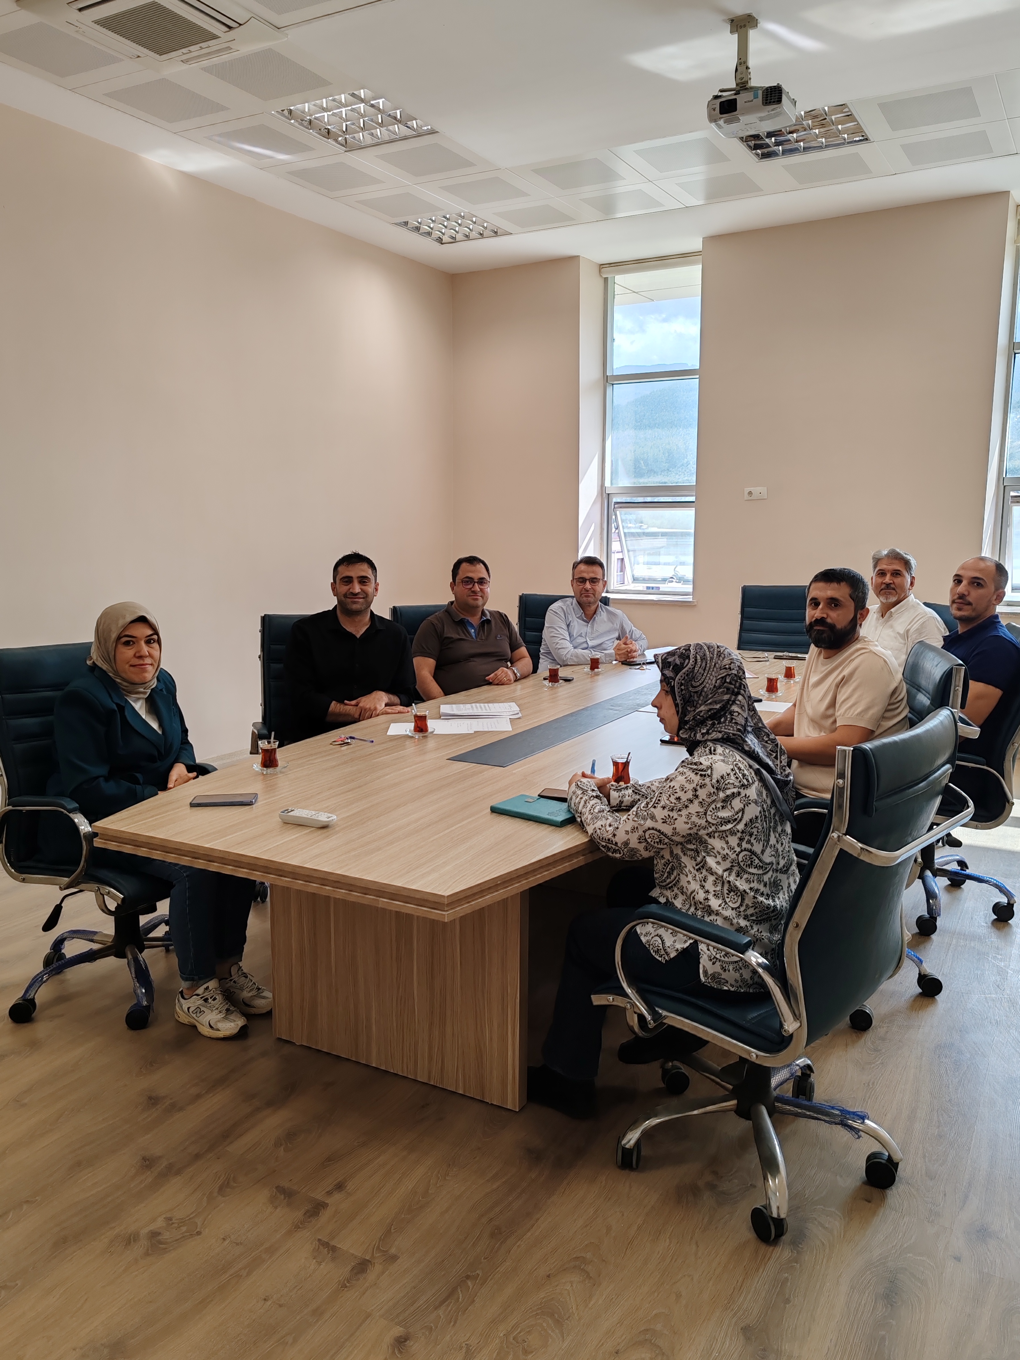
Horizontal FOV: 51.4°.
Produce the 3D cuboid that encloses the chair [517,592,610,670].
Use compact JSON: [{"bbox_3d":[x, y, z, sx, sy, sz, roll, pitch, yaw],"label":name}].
[{"bbox_3d":[0.217,0.126,5.463,0.620,1.080,0.700,2,9,13],"label":"chair"}]

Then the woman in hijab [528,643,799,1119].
[{"bbox_3d":[0.354,0.479,2.553,0.720,1.180,0.490,6,10,35],"label":"woman in hijab"}]

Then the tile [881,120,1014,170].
[{"bbox_3d":[2.232,-2.713,5.412,0.590,0.020,0.590,5,10,29],"label":"tile"}]

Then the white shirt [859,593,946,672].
[{"bbox_3d":[1.776,-0.071,4.845,0.500,0.620,0.330,7,11,39],"label":"white shirt"}]

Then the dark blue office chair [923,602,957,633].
[{"bbox_3d":[1.770,0.199,4.991,0.700,1.080,0.620,0,9,-3],"label":"dark blue office chair"}]

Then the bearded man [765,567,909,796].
[{"bbox_3d":[0.900,0.331,3.350,0.800,1.320,0.550,-1,9,-3],"label":"bearded man"}]

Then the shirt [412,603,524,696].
[{"bbox_3d":[-0.179,-0.027,4.656,0.500,0.560,0.330,-5,10,-32],"label":"shirt"}]

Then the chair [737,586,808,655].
[{"bbox_3d":[1.521,0.026,6.104,0.620,1.080,0.700,4,10,22],"label":"chair"}]

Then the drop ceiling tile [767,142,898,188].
[{"bbox_3d":[1.720,-2.773,5.725,0.600,0.030,0.600,5,10,29],"label":"drop ceiling tile"}]

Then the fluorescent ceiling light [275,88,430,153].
[{"bbox_3d":[-0.744,-2.675,5.034,0.600,0.080,0.600,5,10,29],"label":"fluorescent ceiling light"}]

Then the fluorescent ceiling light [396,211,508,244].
[{"bbox_3d":[-0.363,-2.962,6.853,0.600,0.080,0.600,5,10,29],"label":"fluorescent ceiling light"}]

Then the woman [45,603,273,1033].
[{"bbox_3d":[-1.068,0.393,3.308,0.740,1.260,0.500,6,10,34],"label":"woman"}]

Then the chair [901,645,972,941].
[{"bbox_3d":[1.070,0.454,3.346,0.700,1.080,0.620,1,9,6],"label":"chair"}]

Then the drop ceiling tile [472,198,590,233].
[{"bbox_3d":[0.153,-2.902,6.601,0.600,0.030,0.600,5,10,29],"label":"drop ceiling tile"}]

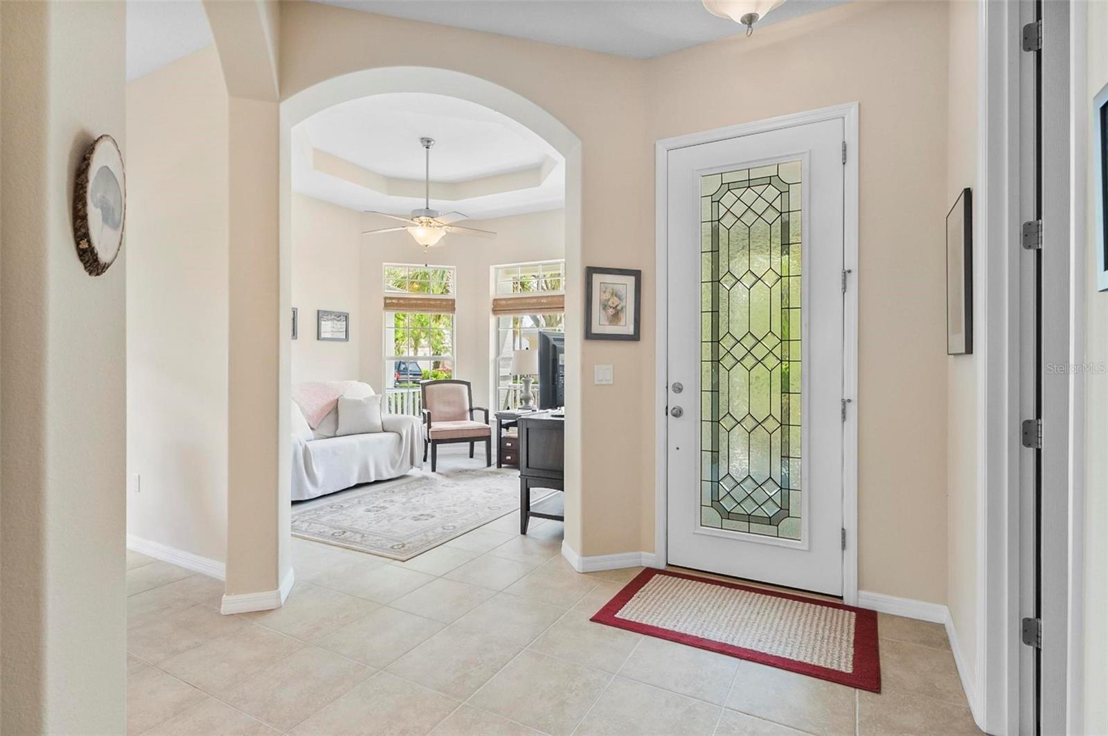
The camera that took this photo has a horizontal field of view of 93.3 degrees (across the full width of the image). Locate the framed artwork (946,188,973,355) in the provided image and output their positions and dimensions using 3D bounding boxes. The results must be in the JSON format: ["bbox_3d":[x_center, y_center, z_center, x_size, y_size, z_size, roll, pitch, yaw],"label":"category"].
[{"bbox_3d":[1.651,-0.361,2.135,0.027,0.618,0.455,1,1,30],"label":"framed artwork"}]

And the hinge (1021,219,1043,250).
[{"bbox_3d":[1.532,-0.425,1.673,0.050,0.095,0.020,1,1,29],"label":"hinge"}]

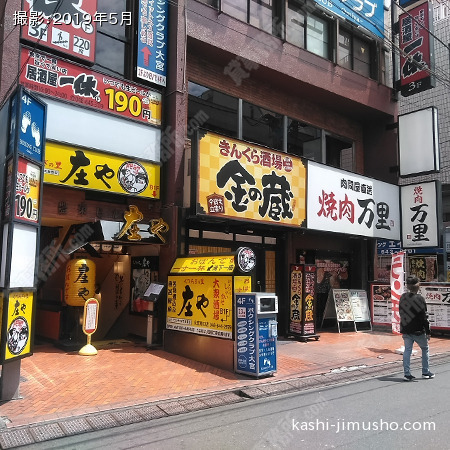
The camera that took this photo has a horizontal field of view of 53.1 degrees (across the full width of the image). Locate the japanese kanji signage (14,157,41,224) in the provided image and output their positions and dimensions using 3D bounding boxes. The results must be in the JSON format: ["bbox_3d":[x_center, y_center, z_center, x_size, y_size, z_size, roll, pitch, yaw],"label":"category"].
[{"bbox_3d":[-2.776,-0.451,6.274,0.100,0.860,0.580,-1,-7,8],"label":"japanese kanji signage"}]

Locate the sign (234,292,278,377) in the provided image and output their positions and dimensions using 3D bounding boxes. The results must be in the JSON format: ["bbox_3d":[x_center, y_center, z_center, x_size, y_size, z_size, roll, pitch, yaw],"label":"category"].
[{"bbox_3d":[0.548,1.850,7.742,0.485,1.360,0.580,7,-9,-42],"label":"sign"}]

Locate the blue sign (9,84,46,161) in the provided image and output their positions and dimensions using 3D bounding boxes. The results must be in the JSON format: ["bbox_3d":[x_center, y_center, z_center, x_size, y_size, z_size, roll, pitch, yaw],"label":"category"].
[{"bbox_3d":[-2.770,-1.373,6.397,0.100,0.880,0.640,-1,-7,8],"label":"blue sign"}]

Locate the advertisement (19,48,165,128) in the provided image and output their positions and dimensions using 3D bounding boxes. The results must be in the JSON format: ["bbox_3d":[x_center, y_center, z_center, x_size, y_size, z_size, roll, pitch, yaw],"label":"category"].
[{"bbox_3d":[-2.395,-2.495,8.441,2.816,0.749,0.150,7,-9,-42],"label":"advertisement"}]

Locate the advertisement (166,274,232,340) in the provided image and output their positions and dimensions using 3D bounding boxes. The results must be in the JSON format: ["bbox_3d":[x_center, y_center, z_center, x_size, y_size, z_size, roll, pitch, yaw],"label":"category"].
[{"bbox_3d":[-0.504,1.528,8.602,0.090,1.120,2.070,6,-10,-40],"label":"advertisement"}]

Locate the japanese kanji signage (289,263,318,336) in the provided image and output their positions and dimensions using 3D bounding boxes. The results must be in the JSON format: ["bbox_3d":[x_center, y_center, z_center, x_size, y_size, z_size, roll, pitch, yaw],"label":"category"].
[{"bbox_3d":[2.030,1.984,11.725,0.500,1.860,0.480,6,-10,-40],"label":"japanese kanji signage"}]

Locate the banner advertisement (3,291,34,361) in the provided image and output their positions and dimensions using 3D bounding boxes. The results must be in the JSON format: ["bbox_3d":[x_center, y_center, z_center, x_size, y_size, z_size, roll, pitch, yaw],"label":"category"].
[{"bbox_3d":[-2.617,1.256,5.729,0.100,0.860,0.540,-1,-7,9],"label":"banner advertisement"}]

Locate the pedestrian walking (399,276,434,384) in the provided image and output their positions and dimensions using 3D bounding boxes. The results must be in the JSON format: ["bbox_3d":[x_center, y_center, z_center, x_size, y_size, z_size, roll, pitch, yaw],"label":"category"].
[{"bbox_3d":[3.122,1.672,7.438,0.380,1.670,0.470,5,-8,-35],"label":"pedestrian walking"}]

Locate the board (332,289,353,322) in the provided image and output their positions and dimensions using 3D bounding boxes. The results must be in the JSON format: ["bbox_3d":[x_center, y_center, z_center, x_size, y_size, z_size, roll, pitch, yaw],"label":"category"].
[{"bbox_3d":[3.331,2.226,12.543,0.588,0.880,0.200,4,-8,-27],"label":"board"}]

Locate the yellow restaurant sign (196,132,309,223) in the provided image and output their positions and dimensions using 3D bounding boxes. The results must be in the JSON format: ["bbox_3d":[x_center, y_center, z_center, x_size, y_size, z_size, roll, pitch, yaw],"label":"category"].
[{"bbox_3d":[0.812,-1.058,11.530,3.840,1.950,0.200,6,-9,-41],"label":"yellow restaurant sign"}]

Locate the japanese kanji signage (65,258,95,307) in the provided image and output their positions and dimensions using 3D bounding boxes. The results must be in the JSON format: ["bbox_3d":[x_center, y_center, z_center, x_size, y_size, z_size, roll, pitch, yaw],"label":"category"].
[{"bbox_3d":[-2.821,1.123,8.800,0.570,0.940,0.570,5,-8,-34],"label":"japanese kanji signage"}]

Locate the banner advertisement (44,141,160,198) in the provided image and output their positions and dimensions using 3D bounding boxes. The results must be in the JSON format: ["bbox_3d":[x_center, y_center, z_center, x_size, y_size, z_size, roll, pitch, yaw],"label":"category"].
[{"bbox_3d":[-2.389,-0.982,8.292,2.775,0.719,0.150,7,-9,-42],"label":"banner advertisement"}]

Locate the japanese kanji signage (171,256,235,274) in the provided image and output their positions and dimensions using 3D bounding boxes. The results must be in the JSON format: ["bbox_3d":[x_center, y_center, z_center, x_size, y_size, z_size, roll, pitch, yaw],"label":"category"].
[{"bbox_3d":[-0.387,0.764,8.647,0.090,0.320,1.950,30,-24,-34],"label":"japanese kanji signage"}]

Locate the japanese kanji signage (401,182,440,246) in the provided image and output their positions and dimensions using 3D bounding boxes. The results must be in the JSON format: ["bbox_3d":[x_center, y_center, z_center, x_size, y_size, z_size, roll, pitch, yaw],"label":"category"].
[{"bbox_3d":[6.243,-0.273,14.310,0.270,2.000,1.160,6,-10,-40],"label":"japanese kanji signage"}]

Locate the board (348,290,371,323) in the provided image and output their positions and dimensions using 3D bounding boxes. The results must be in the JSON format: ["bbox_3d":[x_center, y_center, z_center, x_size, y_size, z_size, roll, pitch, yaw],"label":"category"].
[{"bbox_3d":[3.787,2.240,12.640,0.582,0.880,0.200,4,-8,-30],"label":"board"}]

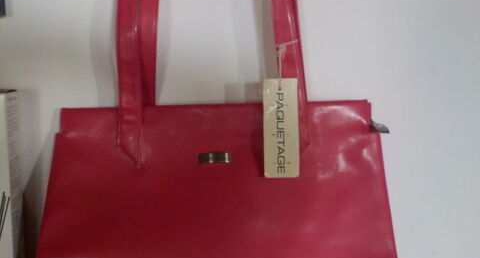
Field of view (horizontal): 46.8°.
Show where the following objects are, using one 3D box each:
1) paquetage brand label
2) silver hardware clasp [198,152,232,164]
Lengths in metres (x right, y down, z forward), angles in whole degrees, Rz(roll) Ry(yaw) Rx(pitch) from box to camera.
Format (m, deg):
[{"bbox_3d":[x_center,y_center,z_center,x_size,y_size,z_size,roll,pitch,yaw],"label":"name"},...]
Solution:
[{"bbox_3d":[0.044,-0.001,0.592,0.037,0.105,0.002,0,-3,-3],"label":"paquetage brand label"},{"bbox_3d":[-0.027,0.032,0.600,0.035,0.011,0.006,-1,-3,-3],"label":"silver hardware clasp"}]

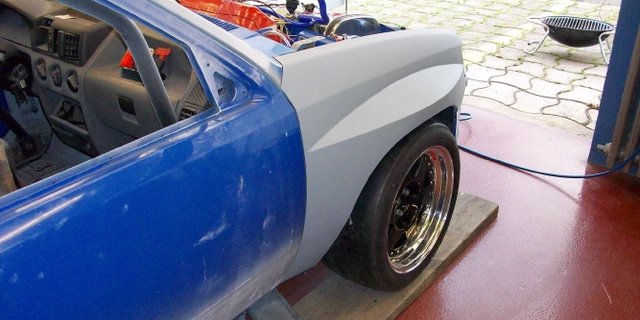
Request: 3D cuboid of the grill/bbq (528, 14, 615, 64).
[{"bbox_3d":[1.604,-0.777,4.019,0.520,0.210,0.370,13,30,25],"label":"grill/bbq"}]

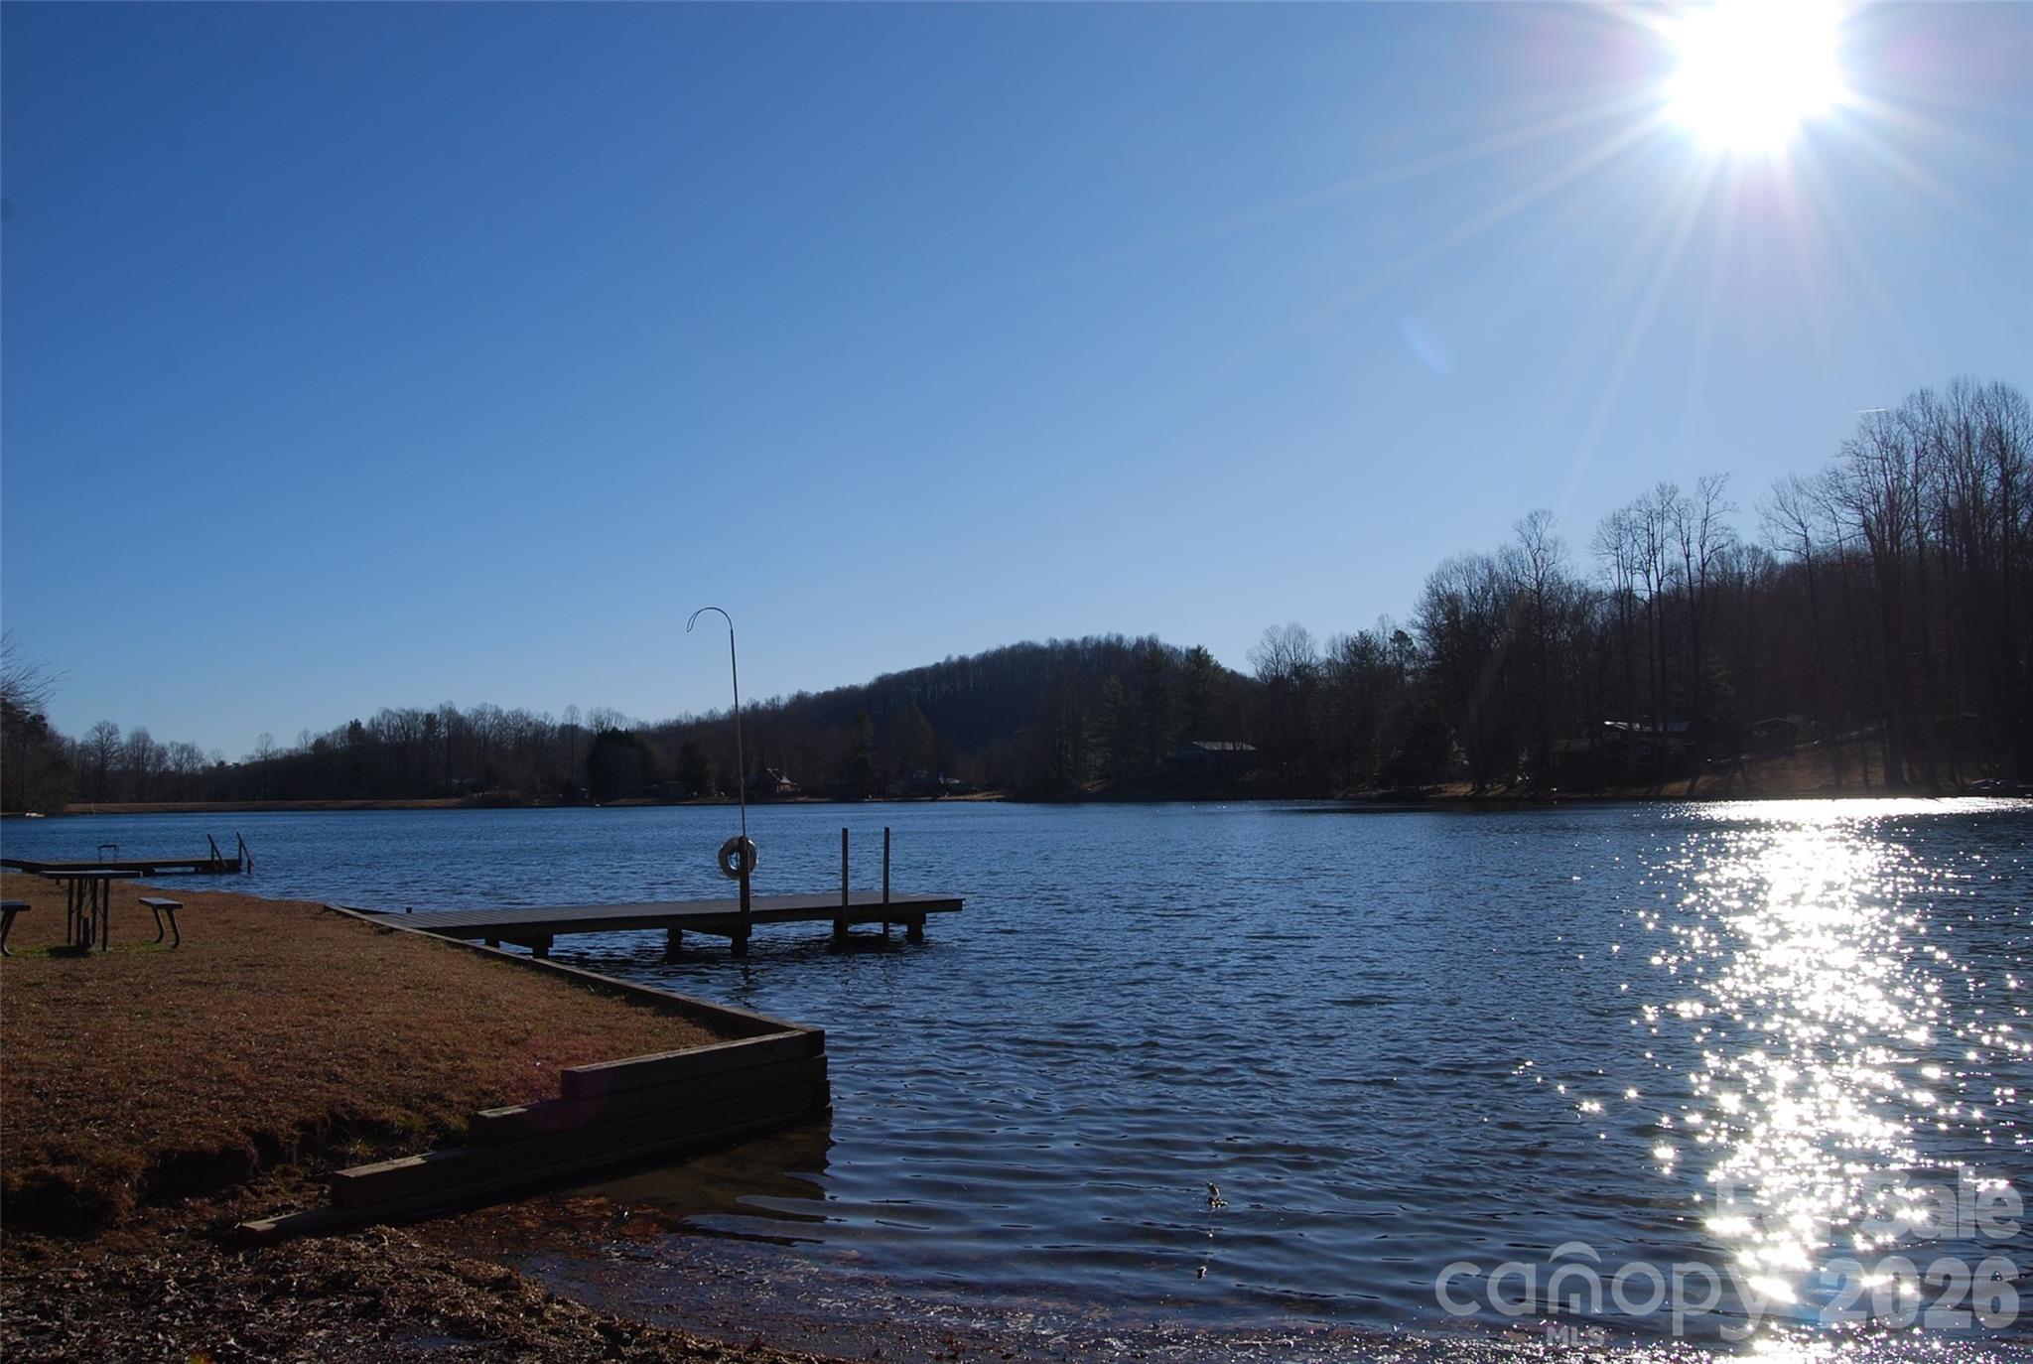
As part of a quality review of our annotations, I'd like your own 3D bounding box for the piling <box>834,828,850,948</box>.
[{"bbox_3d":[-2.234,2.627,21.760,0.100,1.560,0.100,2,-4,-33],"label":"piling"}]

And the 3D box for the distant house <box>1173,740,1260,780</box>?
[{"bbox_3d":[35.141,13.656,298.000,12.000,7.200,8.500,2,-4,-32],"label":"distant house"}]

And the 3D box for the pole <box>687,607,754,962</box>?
[{"bbox_3d":[-3.596,1.214,20.605,0.800,4.260,0.200,-1,-4,0],"label":"pole"}]

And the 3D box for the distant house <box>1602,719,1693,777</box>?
[{"bbox_3d":[86.091,9.221,232.000,10.000,8.000,8.000,0,-4,-4],"label":"distant house"}]

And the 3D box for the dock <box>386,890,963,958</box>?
[{"bbox_3d":[-4.221,3.151,21.572,6.900,0.550,2.440,2,-4,-33],"label":"dock"}]

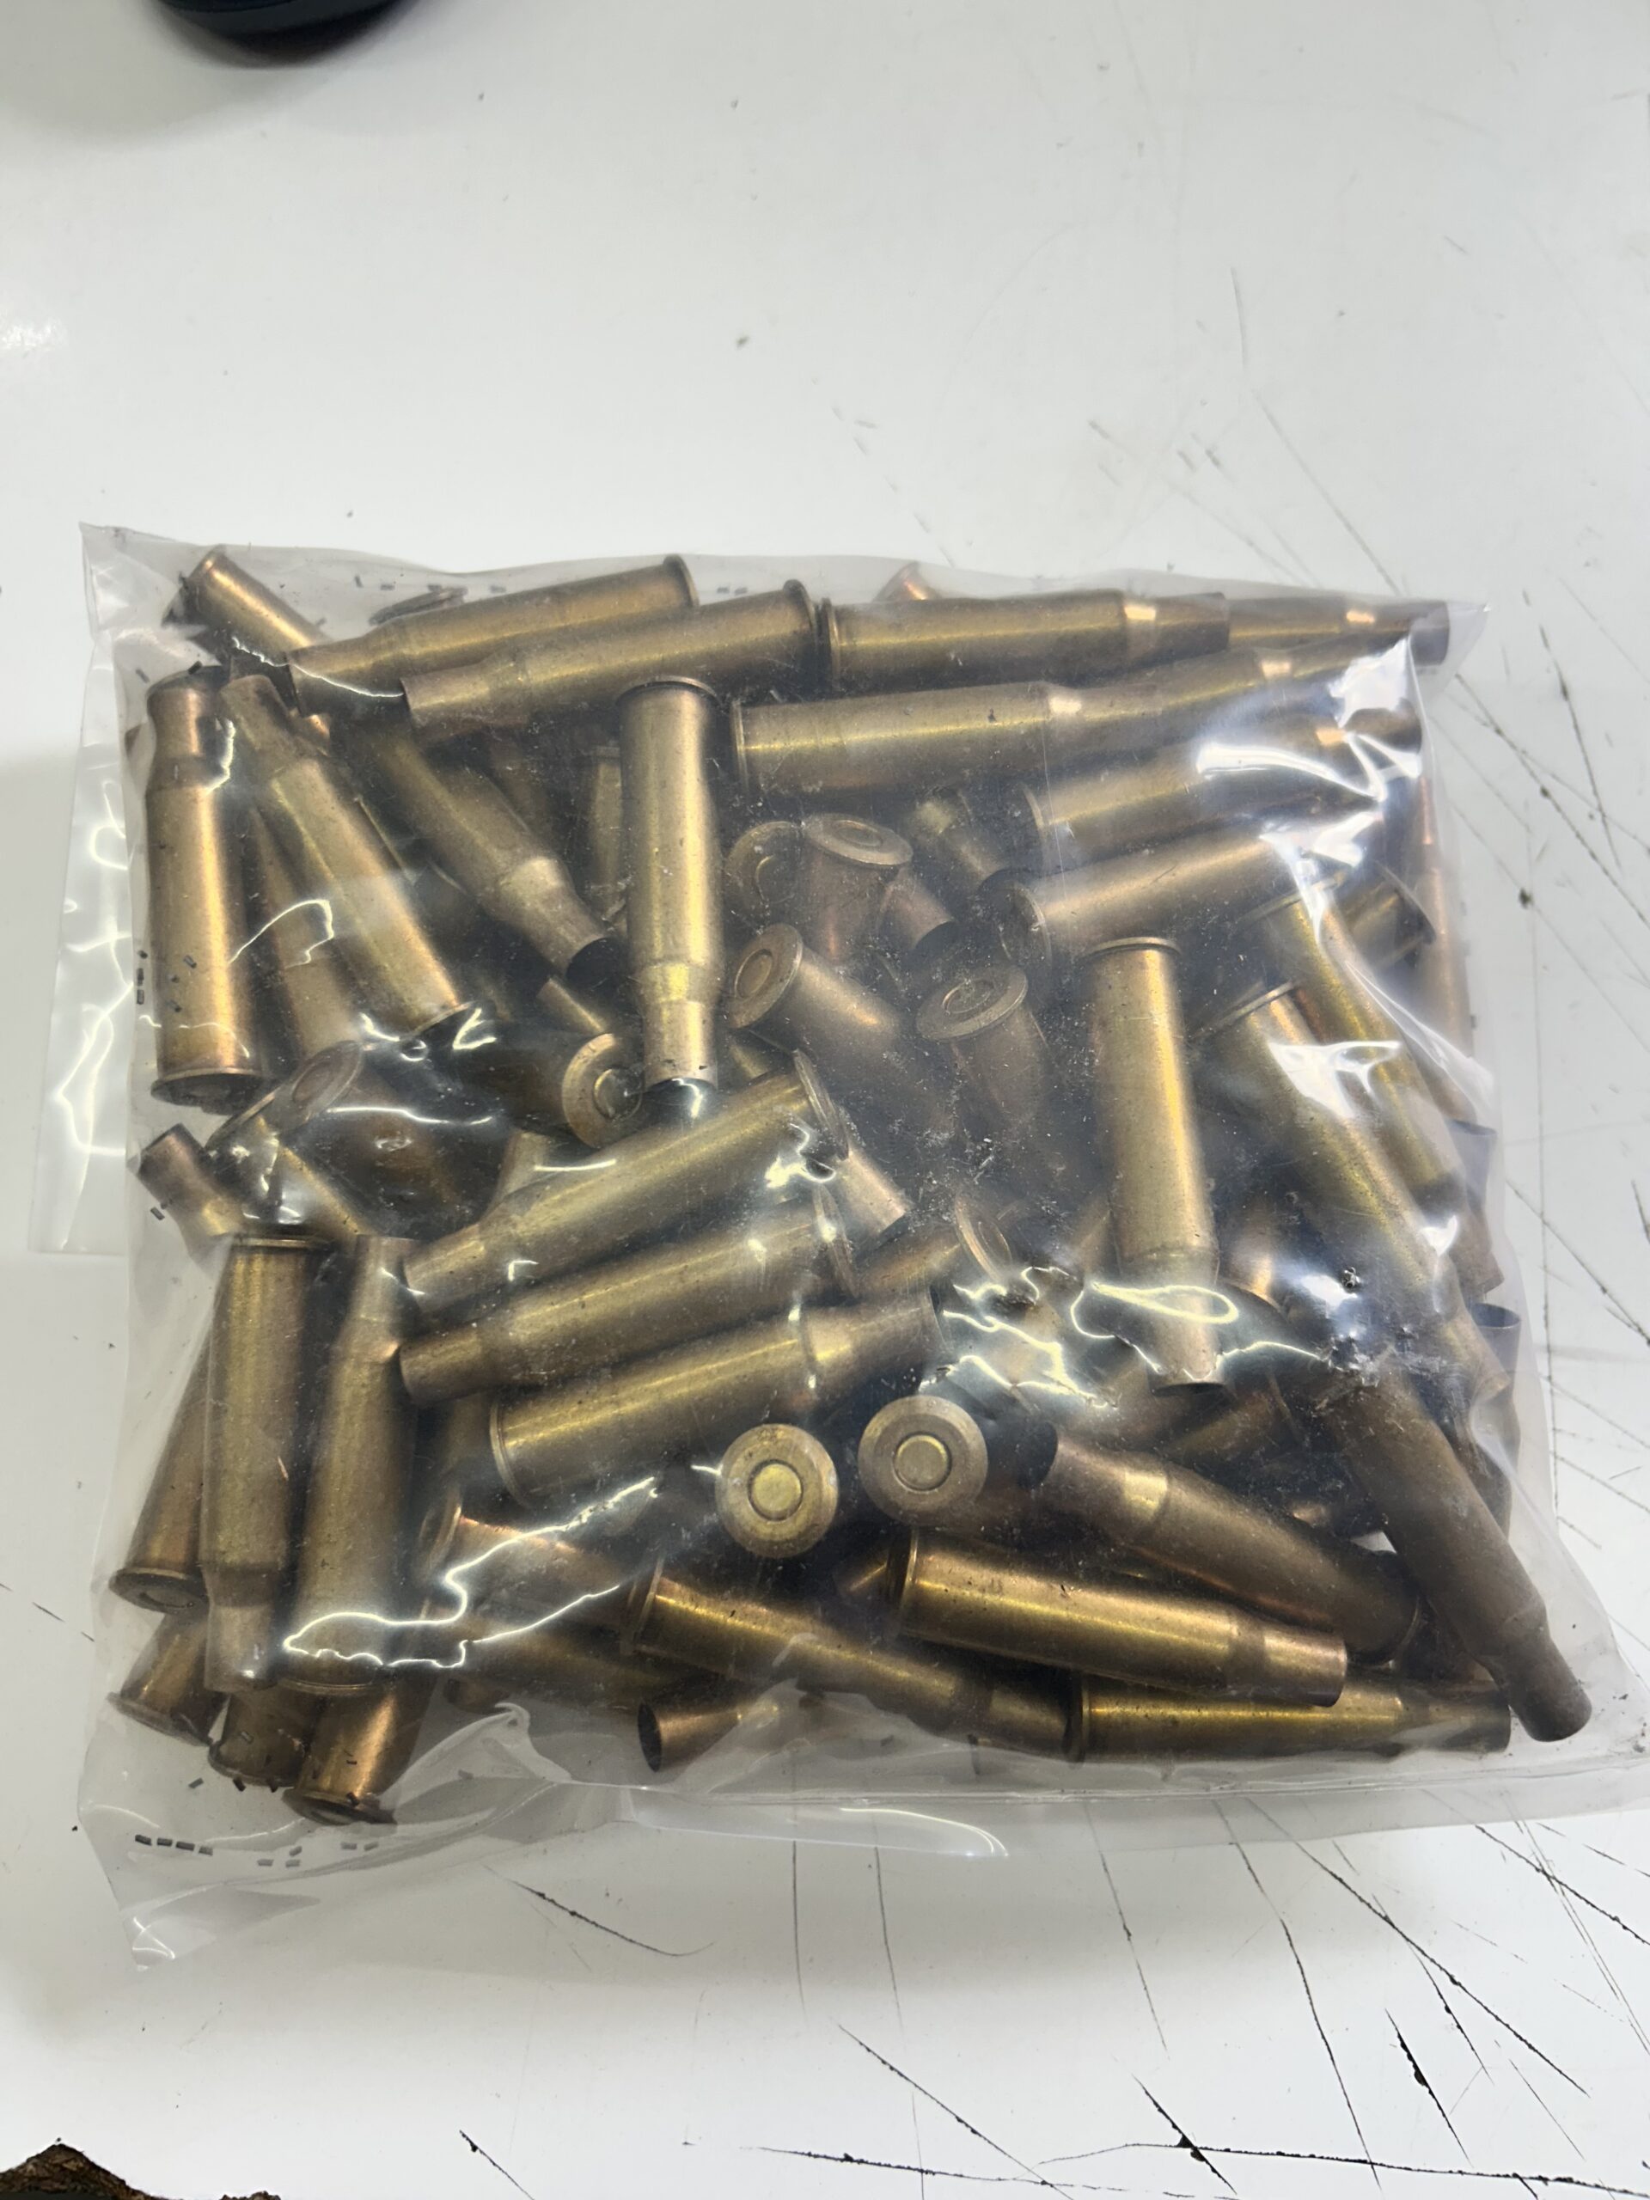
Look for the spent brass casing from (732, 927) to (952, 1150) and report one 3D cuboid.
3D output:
[{"bbox_3d":[0.012,-0.003,0.221,0.054,0.014,0.014,33,93,-26],"label":"spent brass casing"}]

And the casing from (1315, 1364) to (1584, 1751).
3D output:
[{"bbox_3d":[0.080,0.056,0.208,0.014,0.014,0.054,-32,96,-10],"label":"casing"}]

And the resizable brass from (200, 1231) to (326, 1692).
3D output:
[{"bbox_3d":[-0.073,0.046,0.211,0.014,0.014,0.054,5,75,-18],"label":"resizable brass"}]

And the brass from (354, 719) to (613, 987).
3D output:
[{"bbox_3d":[-0.050,-0.038,0.232,0.014,0.014,0.054,-42,78,-7],"label":"brass"}]

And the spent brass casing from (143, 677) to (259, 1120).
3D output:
[{"bbox_3d":[-0.080,-0.027,0.209,0.014,0.014,0.054,-6,83,-1],"label":"spent brass casing"}]

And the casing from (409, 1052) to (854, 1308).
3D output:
[{"bbox_3d":[-0.025,0.011,0.196,0.054,0.014,0.014,-25,81,4],"label":"casing"}]

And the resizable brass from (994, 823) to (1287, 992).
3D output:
[{"bbox_3d":[0.049,-0.027,0.207,0.054,0.014,0.014,-16,80,-14],"label":"resizable brass"}]

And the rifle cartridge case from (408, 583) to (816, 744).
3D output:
[{"bbox_3d":[-0.027,-0.056,0.216,0.054,0.014,0.014,-14,72,-12],"label":"rifle cartridge case"}]

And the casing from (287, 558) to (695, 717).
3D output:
[{"bbox_3d":[-0.044,-0.062,0.224,0.054,0.014,0.014,-16,80,-16],"label":"casing"}]

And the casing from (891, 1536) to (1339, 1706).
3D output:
[{"bbox_3d":[0.035,0.064,0.198,0.054,0.014,0.014,12,80,-2],"label":"casing"}]

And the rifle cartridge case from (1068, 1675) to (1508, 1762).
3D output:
[{"bbox_3d":[0.058,0.077,0.209,0.054,0.014,0.014,0,80,3],"label":"rifle cartridge case"}]

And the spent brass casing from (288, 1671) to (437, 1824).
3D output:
[{"bbox_3d":[-0.059,0.074,0.235,0.014,0.014,0.054,18,52,-8],"label":"spent brass casing"}]

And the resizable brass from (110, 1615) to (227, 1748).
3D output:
[{"bbox_3d":[-0.071,0.055,0.215,0.014,0.014,0.054,24,67,8],"label":"resizable brass"}]

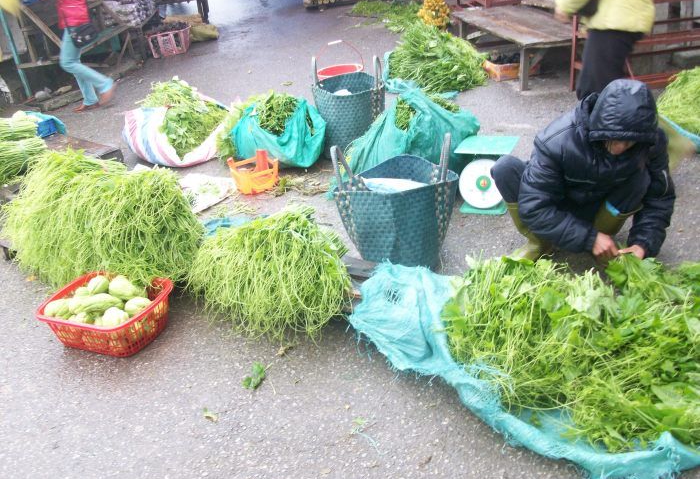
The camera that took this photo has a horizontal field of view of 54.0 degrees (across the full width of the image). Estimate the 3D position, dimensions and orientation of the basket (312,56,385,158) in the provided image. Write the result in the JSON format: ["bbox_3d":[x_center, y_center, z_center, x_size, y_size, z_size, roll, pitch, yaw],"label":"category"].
[{"bbox_3d":[-0.011,-0.794,4.153,0.420,0.570,0.350,-6,27,0],"label":"basket"}]

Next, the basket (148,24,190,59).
[{"bbox_3d":[-2.075,-2.249,7.780,0.470,0.280,0.340,-13,28,-15],"label":"basket"}]

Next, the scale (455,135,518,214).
[{"bbox_3d":[0.674,-0.299,3.336,0.265,0.300,0.265,5,28,20],"label":"scale"}]

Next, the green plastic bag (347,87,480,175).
[{"bbox_3d":[0.388,-0.694,4.225,0.750,0.380,0.500,-4,25,5],"label":"green plastic bag"}]

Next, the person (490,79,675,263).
[{"bbox_3d":[0.939,-0.293,2.783,0.660,0.780,0.630,4,27,21],"label":"person"}]

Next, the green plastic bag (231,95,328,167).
[{"bbox_3d":[-0.468,-0.705,4.476,0.570,0.350,0.450,-9,25,-5],"label":"green plastic bag"}]

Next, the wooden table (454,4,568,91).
[{"bbox_3d":[1.519,-1.782,6.271,0.650,0.380,1.950,-8,25,-4],"label":"wooden table"}]

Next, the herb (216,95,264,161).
[{"bbox_3d":[-0.719,-0.690,4.350,0.270,0.330,0.320,-6,27,0],"label":"herb"}]

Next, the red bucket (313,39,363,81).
[{"bbox_3d":[-0.066,-1.053,4.748,0.325,0.510,0.325,-6,27,0],"label":"red bucket"}]

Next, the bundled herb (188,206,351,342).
[{"bbox_3d":[-0.302,0.092,2.824,0.620,0.290,0.520,4,27,21],"label":"bundled herb"}]

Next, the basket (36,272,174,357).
[{"bbox_3d":[-0.942,0.297,2.711,0.380,0.140,0.350,7,28,25],"label":"basket"}]

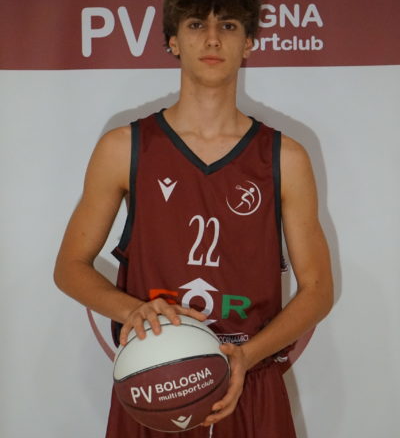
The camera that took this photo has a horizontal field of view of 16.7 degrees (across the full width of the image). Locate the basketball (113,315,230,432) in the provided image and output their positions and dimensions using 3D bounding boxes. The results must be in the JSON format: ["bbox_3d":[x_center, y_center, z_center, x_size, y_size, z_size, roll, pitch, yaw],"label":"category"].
[{"bbox_3d":[-0.057,0.316,2.790,0.240,0.240,0.240,-1,0,0],"label":"basketball"}]

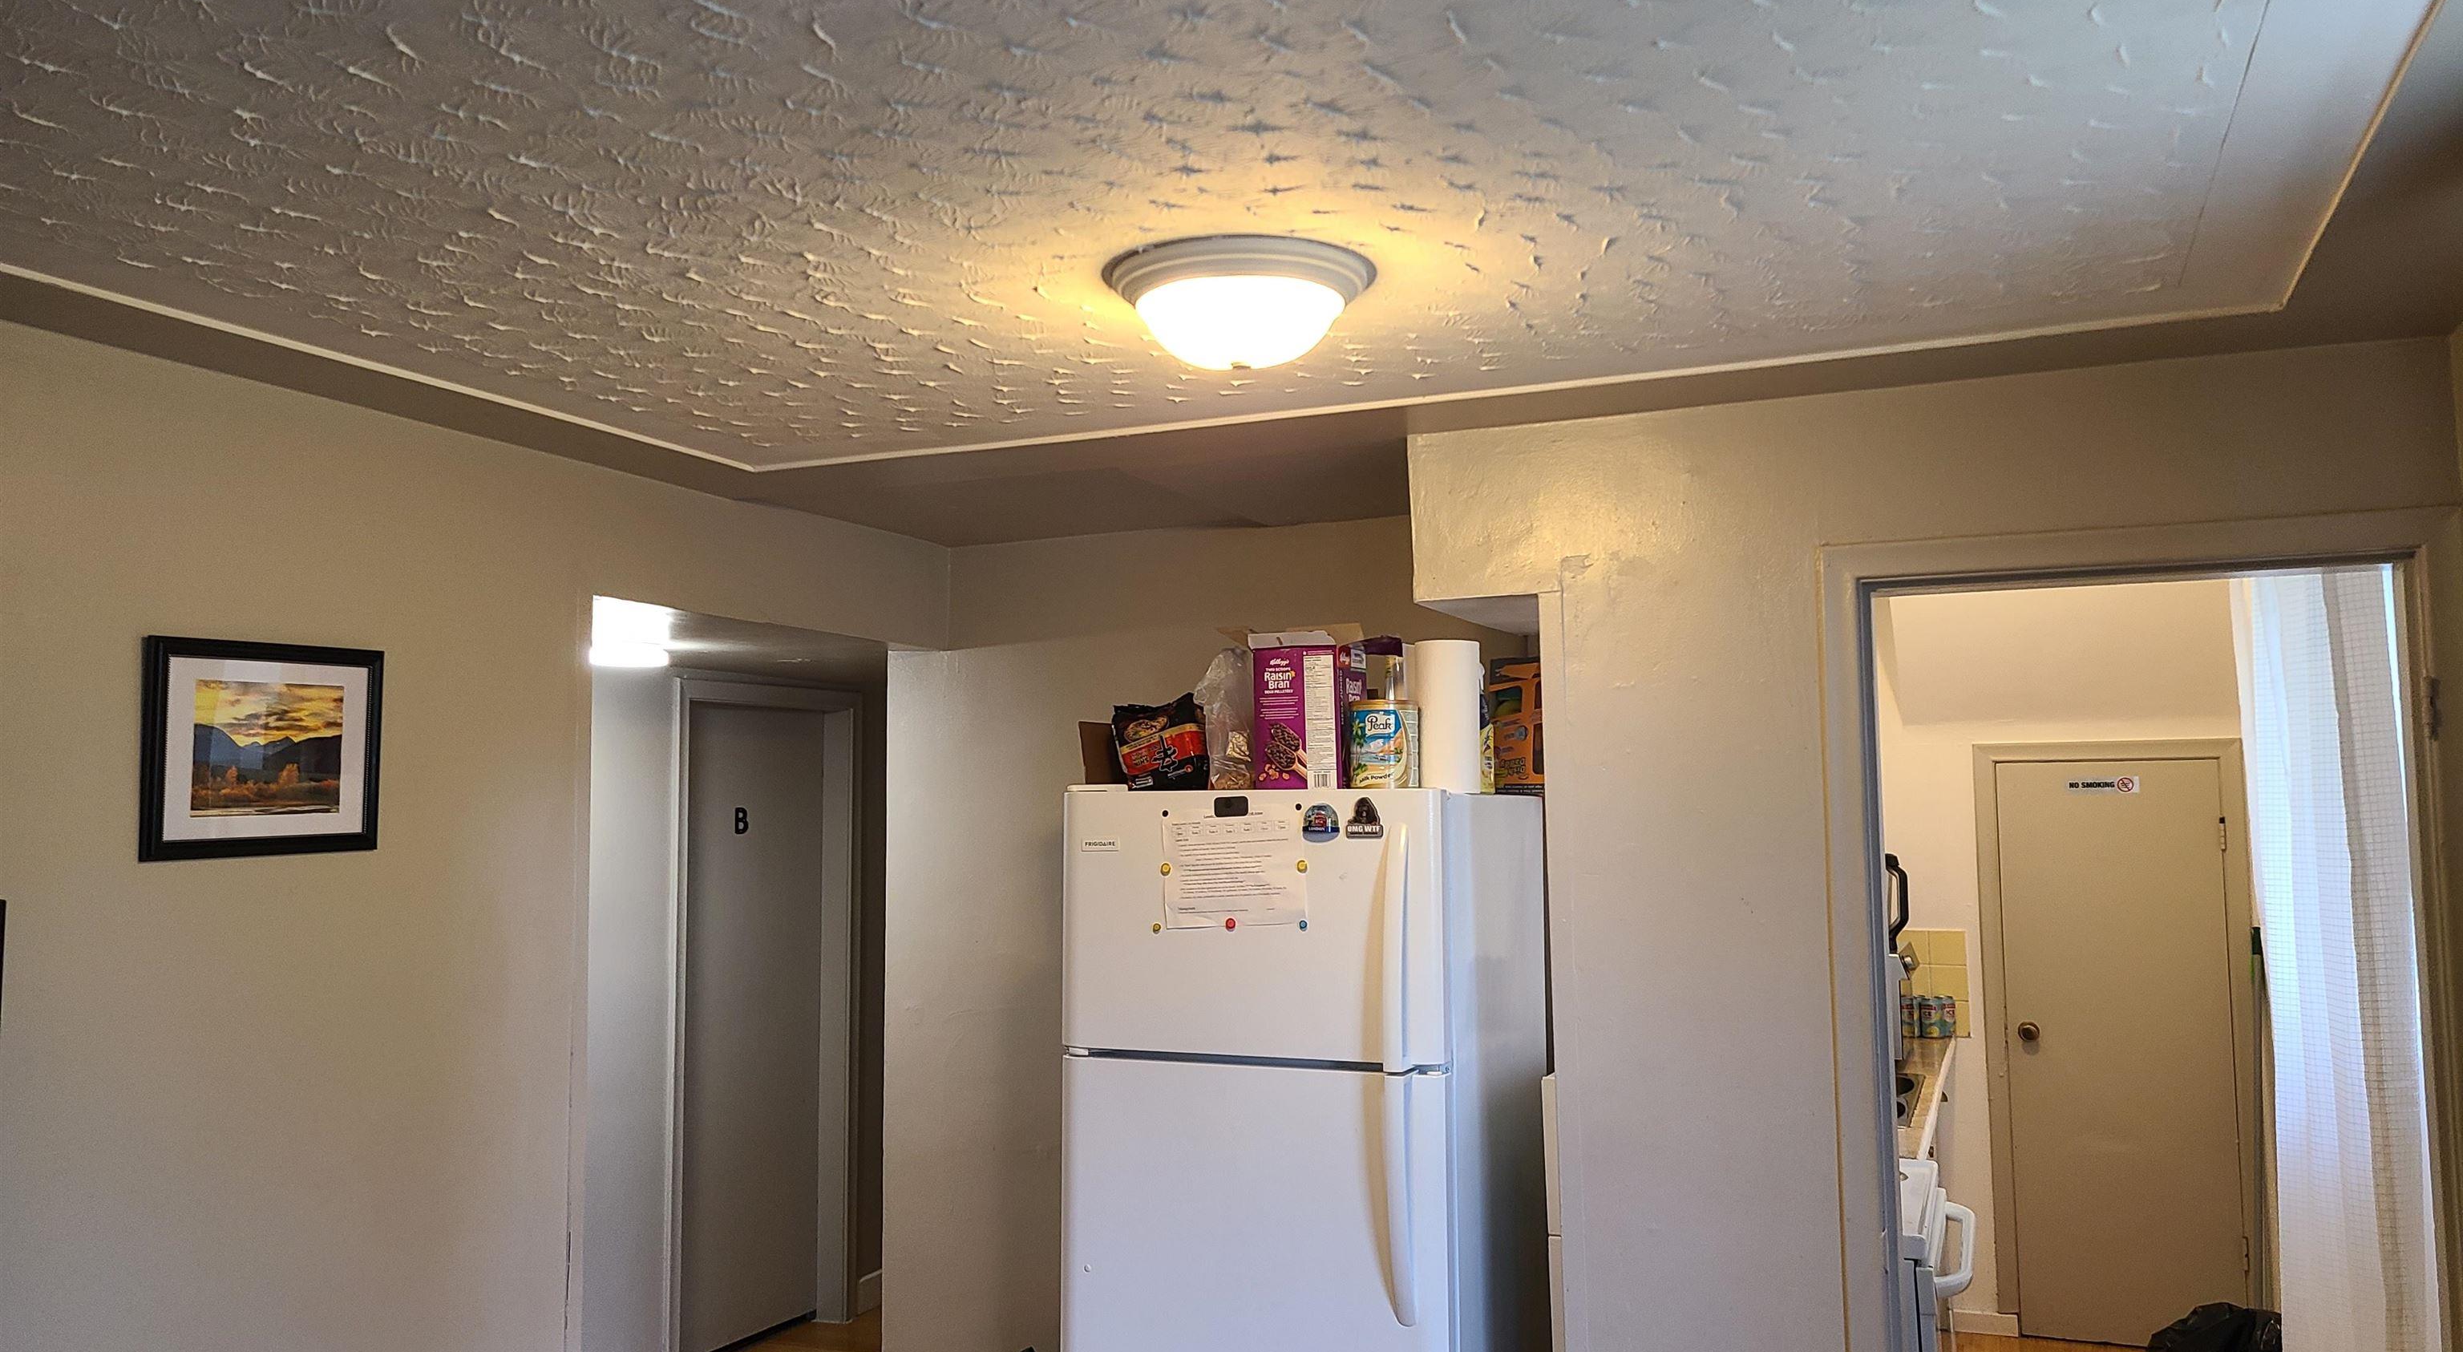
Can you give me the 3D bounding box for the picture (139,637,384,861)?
[{"bbox_3d":[-1.478,0.114,2.840,0.025,0.322,0.416,-3,-5,23],"label":"picture"}]

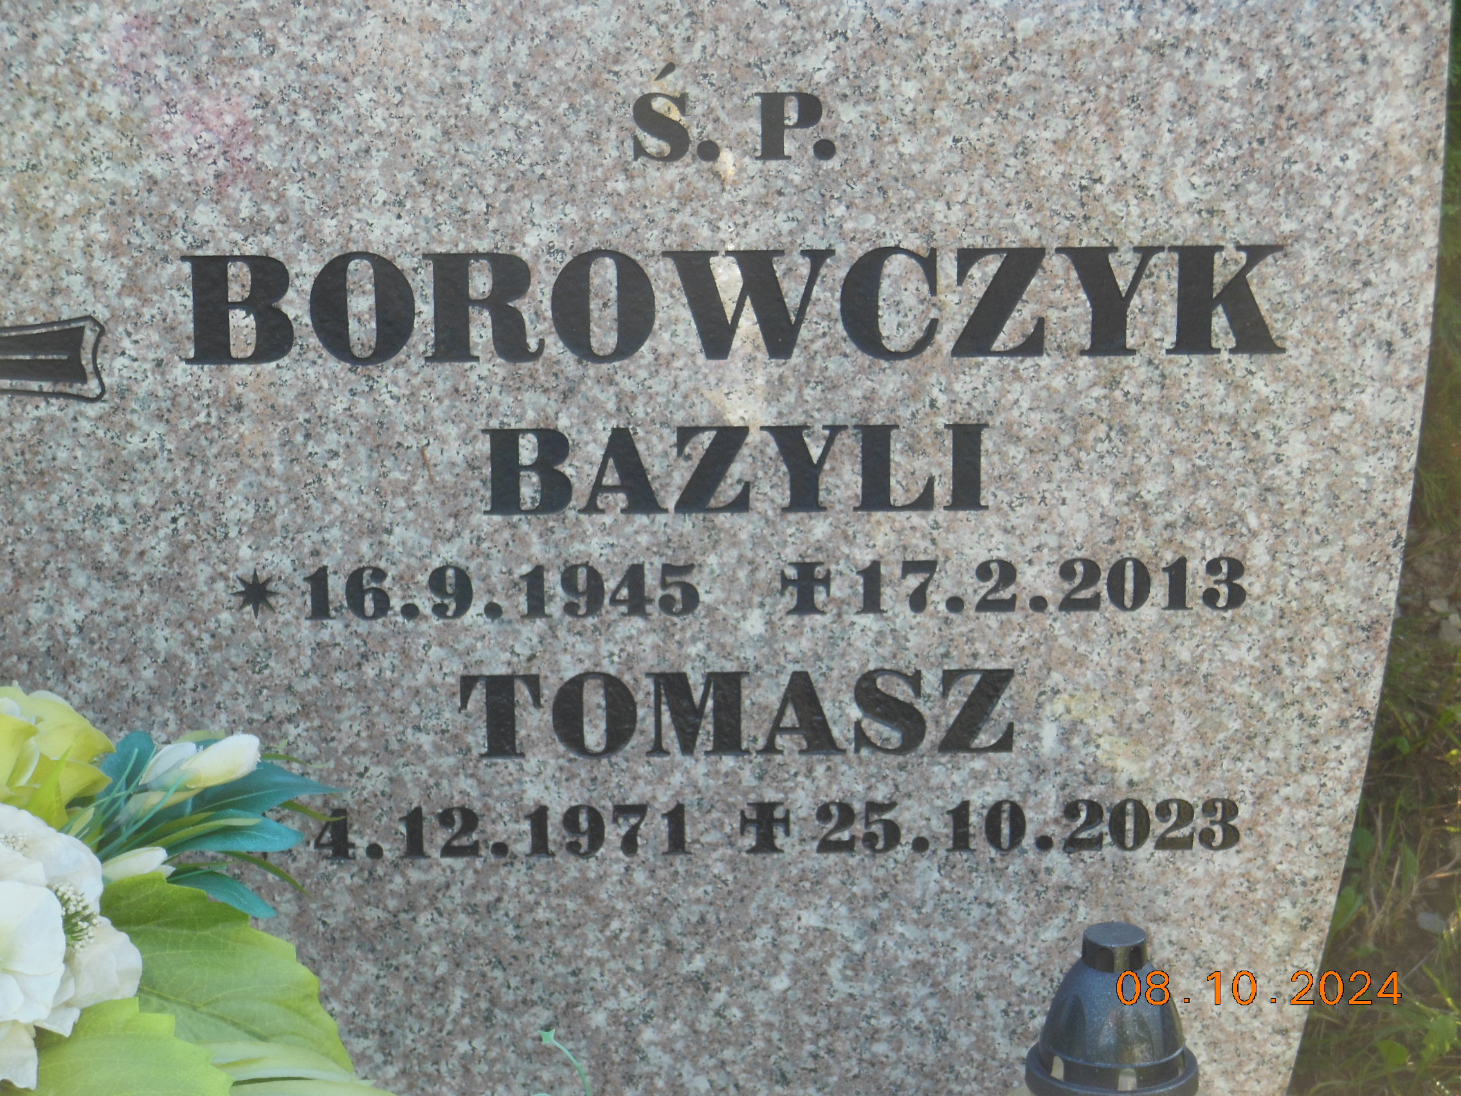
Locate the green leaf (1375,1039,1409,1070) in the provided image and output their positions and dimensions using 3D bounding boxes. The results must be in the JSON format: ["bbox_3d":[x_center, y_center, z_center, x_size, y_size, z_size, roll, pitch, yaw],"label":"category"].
[{"bbox_3d":[0.473,0.361,3.348,0.023,0.019,0.014,0,18,0],"label":"green leaf"}]

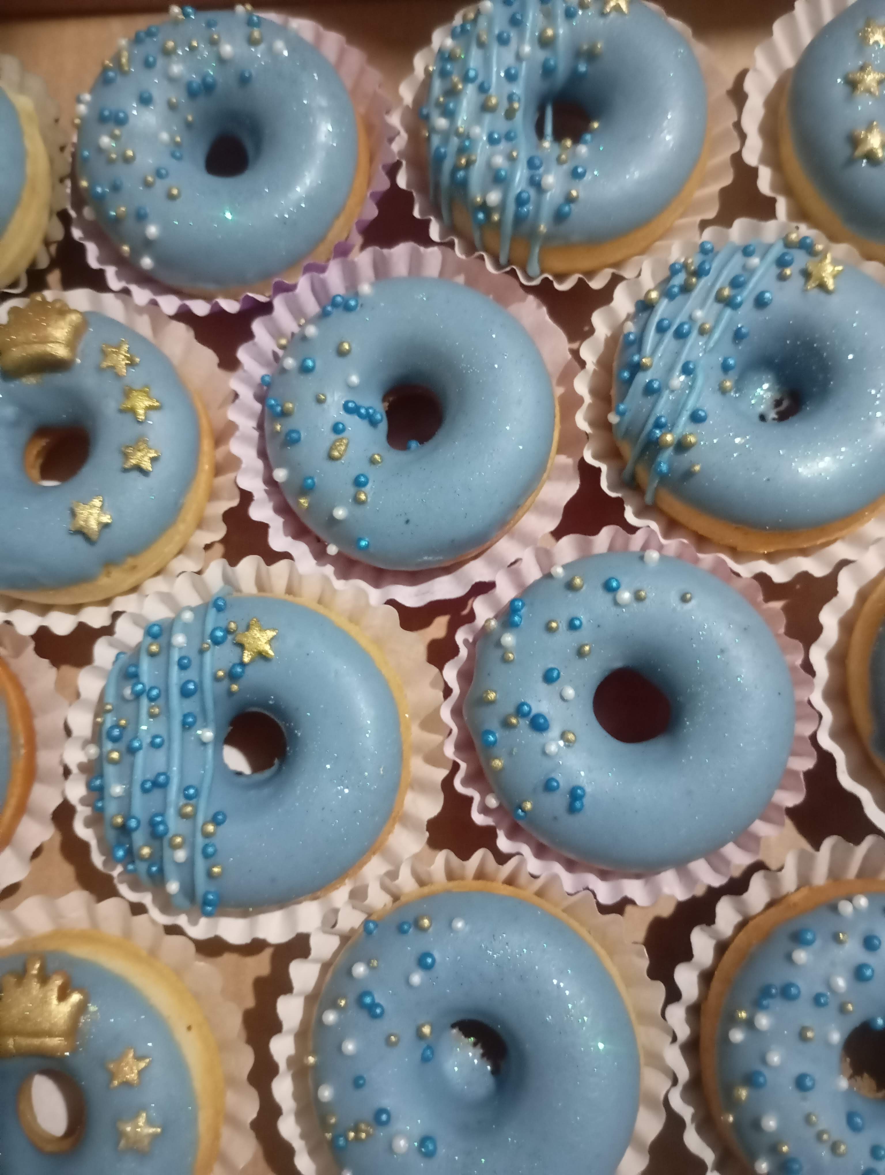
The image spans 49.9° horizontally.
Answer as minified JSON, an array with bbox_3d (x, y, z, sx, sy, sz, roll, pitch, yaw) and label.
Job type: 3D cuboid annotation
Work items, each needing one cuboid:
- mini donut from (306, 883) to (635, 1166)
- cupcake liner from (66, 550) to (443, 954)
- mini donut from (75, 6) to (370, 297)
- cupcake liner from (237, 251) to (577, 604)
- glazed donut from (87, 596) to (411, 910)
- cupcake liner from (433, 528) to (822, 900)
[{"bbox_3d":[0.007,0.096,0.204,0.072,0.026,0.072,0,81,2],"label":"mini donut"},{"bbox_3d":[-0.041,0.036,0.218,0.082,0.024,0.082,0,81,2],"label":"cupcake liner"},{"bbox_3d":[-0.055,-0.109,0.237,0.072,0.026,0.072,0,81,2],"label":"mini donut"},{"bbox_3d":[-0.008,-0.036,0.229,0.082,0.024,0.082,0,81,2],"label":"cupcake liner"},{"bbox_3d":[-0.043,0.037,0.214,0.072,0.026,0.072,0,81,2],"label":"glazed donut"},{"bbox_3d":[0.041,0.028,0.217,0.082,0.024,0.082,0,81,2],"label":"cupcake liner"}]

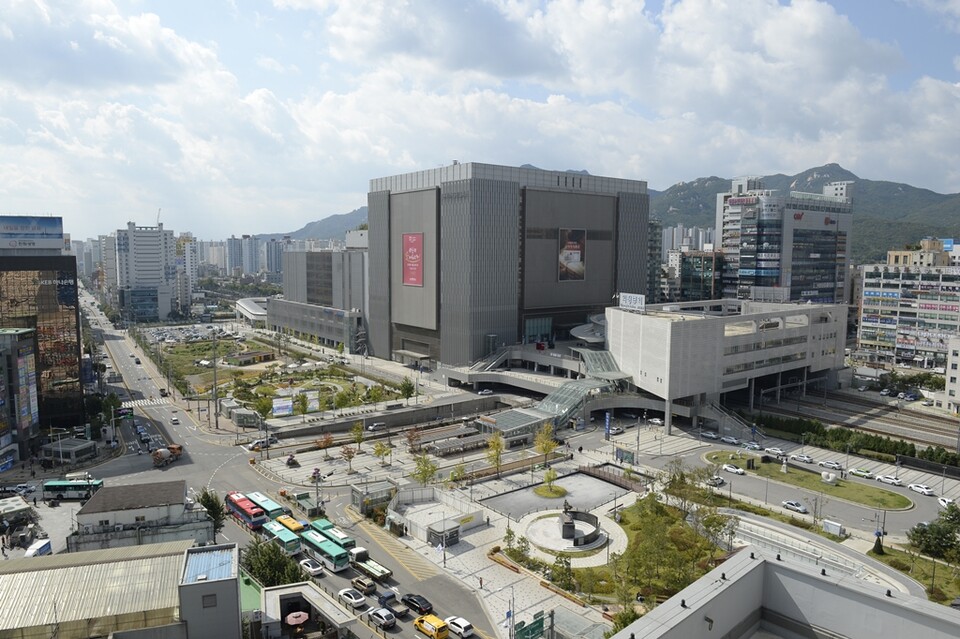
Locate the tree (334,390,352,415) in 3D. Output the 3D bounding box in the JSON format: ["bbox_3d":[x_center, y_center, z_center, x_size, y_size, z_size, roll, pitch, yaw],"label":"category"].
[{"bbox_3d":[-41.143,25.123,191.131,4.400,7.530,4.400,0,6,0],"label":"tree"}]

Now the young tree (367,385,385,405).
[{"bbox_3d":[-31.966,24.218,197.884,4.500,8.040,4.500,0,6,0],"label":"young tree"}]

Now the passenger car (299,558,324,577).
[{"bbox_3d":[-26.088,37.984,98.756,1.860,1.460,4.870,-5,8,-44],"label":"passenger car"}]

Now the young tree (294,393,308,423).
[{"bbox_3d":[-50.615,25.384,182.885,3.500,8.610,3.500,0,6,0],"label":"young tree"}]

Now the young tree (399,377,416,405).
[{"bbox_3d":[-22.908,22.882,203.463,4.700,9.650,4.700,0,6,0],"label":"young tree"}]

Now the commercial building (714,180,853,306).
[{"bbox_3d":[177.241,-29.977,371.212,74.062,86.008,38.384,-4,7,-33],"label":"commercial building"}]

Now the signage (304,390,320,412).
[{"bbox_3d":[-52.841,25.738,197.979,6.100,6.500,0.600,-4,7,-37],"label":"signage"}]

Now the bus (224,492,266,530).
[{"bbox_3d":[-42.936,35.025,117.043,2.500,3.300,11.900,-5,8,-43],"label":"bus"}]

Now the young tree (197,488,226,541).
[{"bbox_3d":[-44.961,32.963,107.382,5.300,10.200,5.100,-2,6,-23],"label":"young tree"}]

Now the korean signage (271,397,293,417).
[{"bbox_3d":[-58.600,25.898,189.974,5.920,6.000,0.600,-4,8,-38],"label":"korean signage"}]

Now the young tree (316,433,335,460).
[{"bbox_3d":[-36.951,30.409,154.032,4.000,6.100,3.800,-1,6,-14],"label":"young tree"}]

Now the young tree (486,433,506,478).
[{"bbox_3d":[4.012,29.884,140.313,4.300,10.300,4.200,0,6,2],"label":"young tree"}]

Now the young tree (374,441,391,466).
[{"bbox_3d":[-23.376,31.861,153.149,3.839,5.661,3.839,-1,6,-9],"label":"young tree"}]

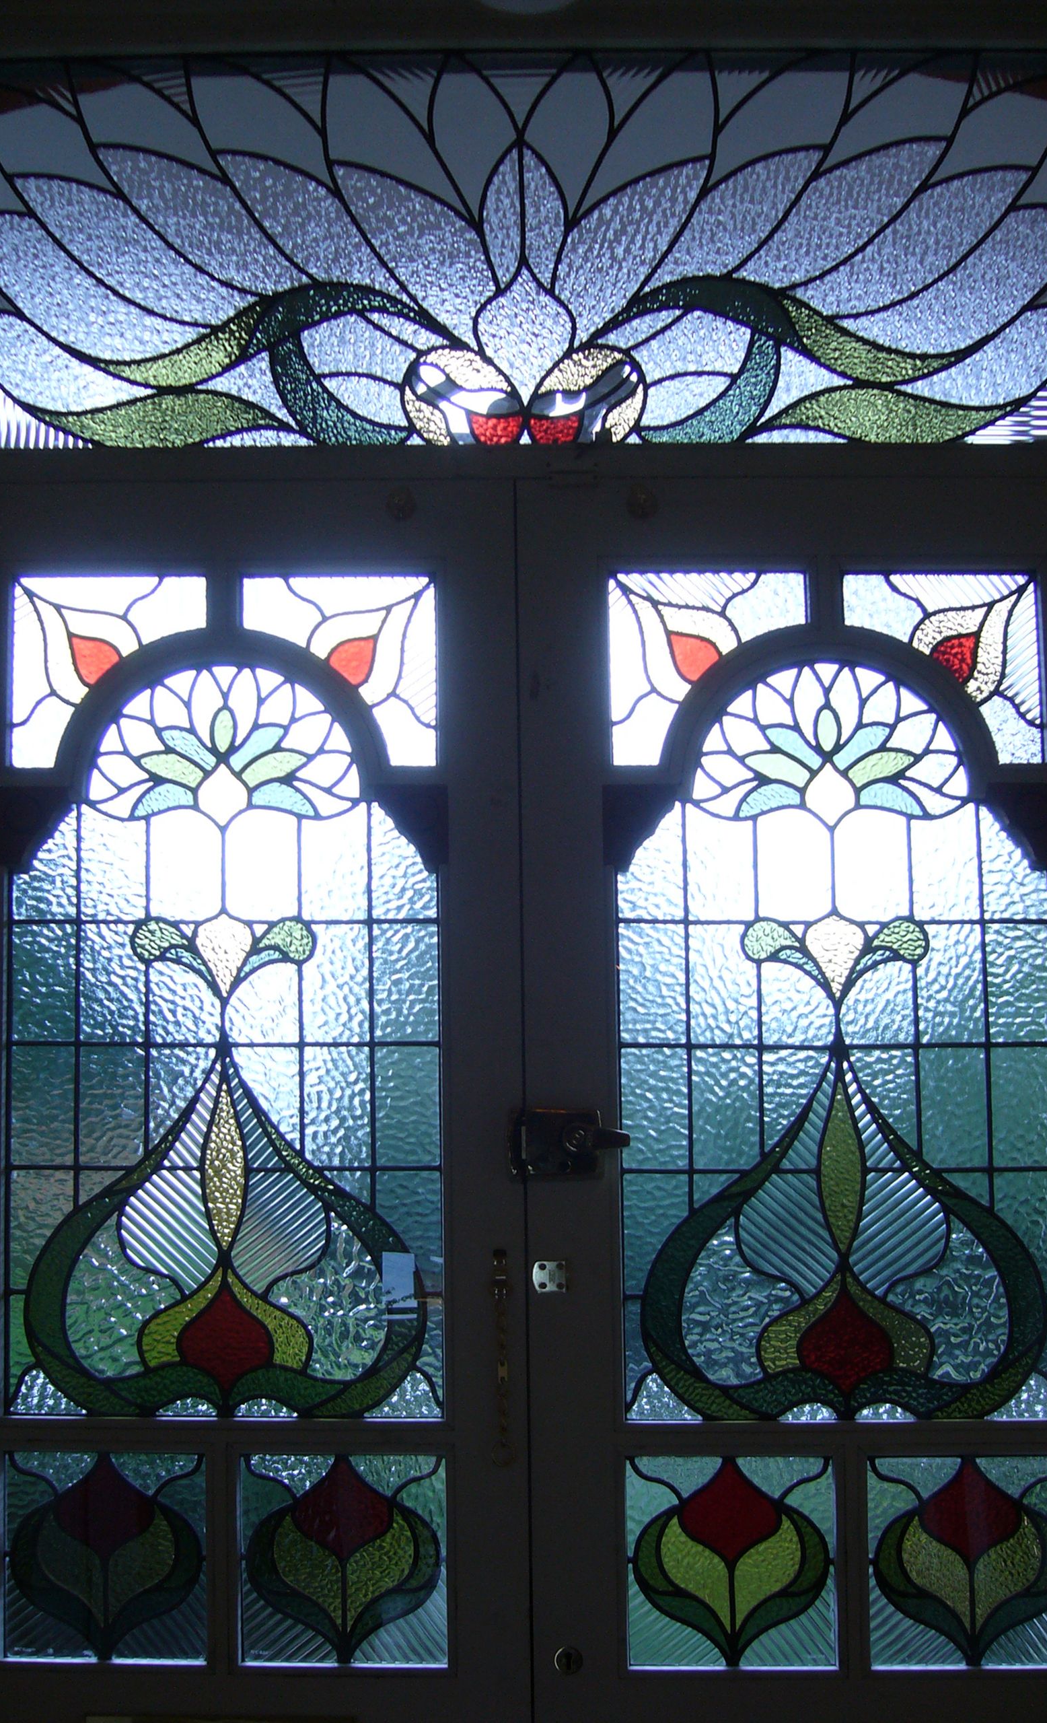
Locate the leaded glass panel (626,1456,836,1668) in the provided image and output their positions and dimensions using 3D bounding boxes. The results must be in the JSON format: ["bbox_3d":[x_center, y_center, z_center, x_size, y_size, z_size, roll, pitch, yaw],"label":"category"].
[{"bbox_3d":[0.232,0.781,1.941,0.234,0.232,0.030,0,-4,1],"label":"leaded glass panel"}]

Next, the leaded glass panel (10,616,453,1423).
[{"bbox_3d":[-0.341,0.199,1.991,0.500,0.861,0.030,0,-4,1],"label":"leaded glass panel"}]

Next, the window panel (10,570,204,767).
[{"bbox_3d":[-0.482,-0.221,2.023,0.229,0.226,0.030,0,-4,1],"label":"window panel"}]

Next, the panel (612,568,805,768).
[{"bbox_3d":[0.215,-0.223,2.025,0.230,0.228,0.025,-1,-5,1],"label":"panel"}]

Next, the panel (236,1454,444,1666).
[{"bbox_3d":[-0.202,0.780,1.948,0.234,0.232,0.030,0,-4,1],"label":"panel"}]

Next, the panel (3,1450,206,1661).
[{"bbox_3d":[-0.470,0.780,1.952,0.232,0.229,0.030,0,-4,1],"label":"panel"}]

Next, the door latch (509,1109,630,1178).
[{"bbox_3d":[0.051,0.316,1.952,0.135,0.074,0.050,0,-4,1],"label":"door latch"}]

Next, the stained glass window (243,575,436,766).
[{"bbox_3d":[-0.202,-0.209,1.913,0.213,0.213,0.020,0,-5,0],"label":"stained glass window"}]

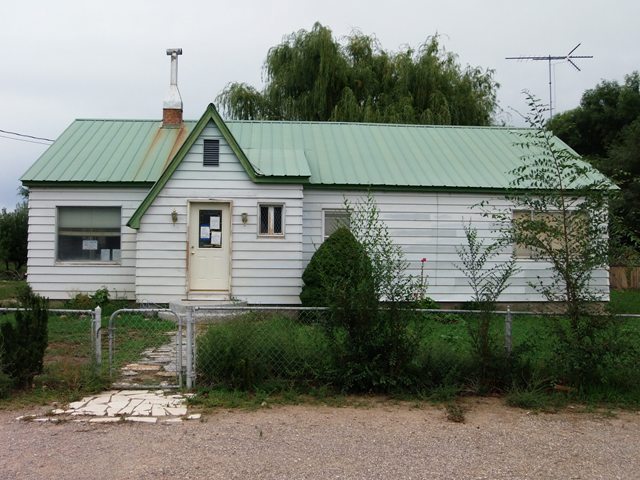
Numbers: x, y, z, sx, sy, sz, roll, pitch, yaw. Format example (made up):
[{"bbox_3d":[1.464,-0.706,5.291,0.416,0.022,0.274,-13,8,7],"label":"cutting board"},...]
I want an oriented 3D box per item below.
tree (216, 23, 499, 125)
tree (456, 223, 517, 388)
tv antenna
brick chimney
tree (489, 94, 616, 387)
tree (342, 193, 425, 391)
[{"bbox_3d":[1.850,-4.400,30.000,13.800,12.500,11.500,1,-1,-3],"label":"tree"},{"bbox_3d":[1.883,0.741,6.900,0.680,1.880,0.620,1,-1,-3],"label":"tree"},{"bbox_3d":[7.335,-5.098,19.500,2.750,2.400,1.900,1,-1,0],"label":"tv antenna"},{"bbox_3d":[-4.400,-4.549,18.200,0.600,2.350,0.600,1,-1,-3],"label":"brick chimney"},{"bbox_3d":[2.649,0.006,6.950,1.450,3.320,1.300,1,-1,-3],"label":"tree"},{"bbox_3d":[0.718,0.582,6.900,0.950,2.250,0.900,1,-1,-3],"label":"tree"}]

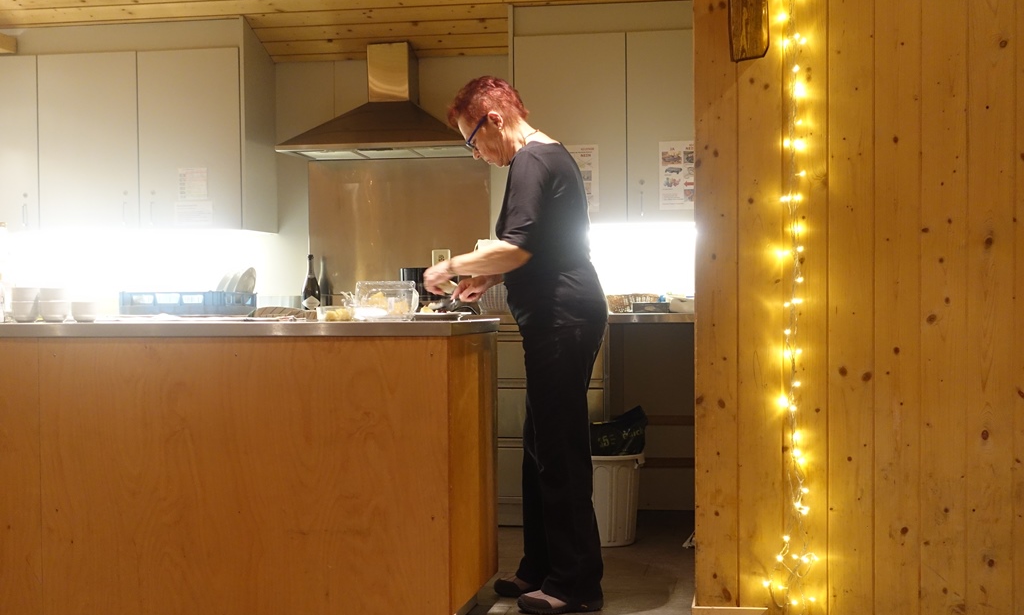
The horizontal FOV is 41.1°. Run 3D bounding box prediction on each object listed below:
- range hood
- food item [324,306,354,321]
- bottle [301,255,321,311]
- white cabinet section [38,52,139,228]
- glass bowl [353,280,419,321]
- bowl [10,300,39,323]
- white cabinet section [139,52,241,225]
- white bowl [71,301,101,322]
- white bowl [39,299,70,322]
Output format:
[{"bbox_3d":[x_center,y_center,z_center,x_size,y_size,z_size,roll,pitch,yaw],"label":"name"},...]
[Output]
[{"bbox_3d":[-0.589,-0.969,6.337,0.896,0.517,0.478,0,0,10],"label":"range hood"},{"bbox_3d":[-0.518,0.016,4.088,0.085,0.042,0.075,0,0,10],"label":"food item"},{"bbox_3d":[-0.962,-0.113,6.550,0.087,0.282,0.087,0,0,10],"label":"bottle"},{"bbox_3d":[-1.943,-0.774,6.614,0.497,0.835,0.470,0,1,10],"label":"white cabinet section"},{"bbox_3d":[-0.381,-0.019,4.133,0.172,0.122,0.150,0,0,10],"label":"glass bowl"},{"bbox_3d":[-1.536,0.016,4.312,0.090,0.066,0.090,0,0,0],"label":"bowl"},{"bbox_3d":[-1.452,-0.777,6.531,0.497,0.835,0.470,0,1,10],"label":"white cabinet section"},{"bbox_3d":[-1.336,0.016,4.276,0.090,0.066,0.090,0,0,0],"label":"white bowl"},{"bbox_3d":[-1.440,0.016,4.295,0.090,0.066,0.090,0,0,0],"label":"white bowl"}]

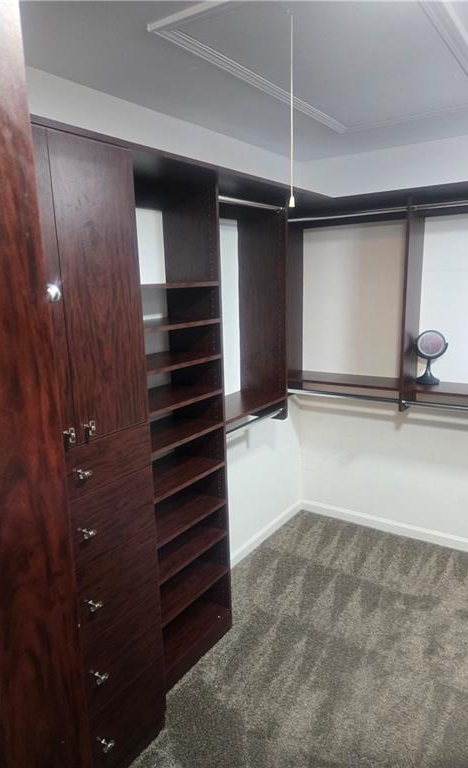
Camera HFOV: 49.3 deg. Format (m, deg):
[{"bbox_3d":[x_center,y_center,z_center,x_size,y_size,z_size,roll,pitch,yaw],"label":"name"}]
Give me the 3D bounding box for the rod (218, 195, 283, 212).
[{"bbox_3d":[0.071,-0.859,2.422,0.025,0.027,0.602,6,14,33],"label":"rod"}]

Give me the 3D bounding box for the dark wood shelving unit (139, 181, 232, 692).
[{"bbox_3d":[-0.327,0.219,2.196,0.305,2.156,0.595,6,14,33],"label":"dark wood shelving unit"}]

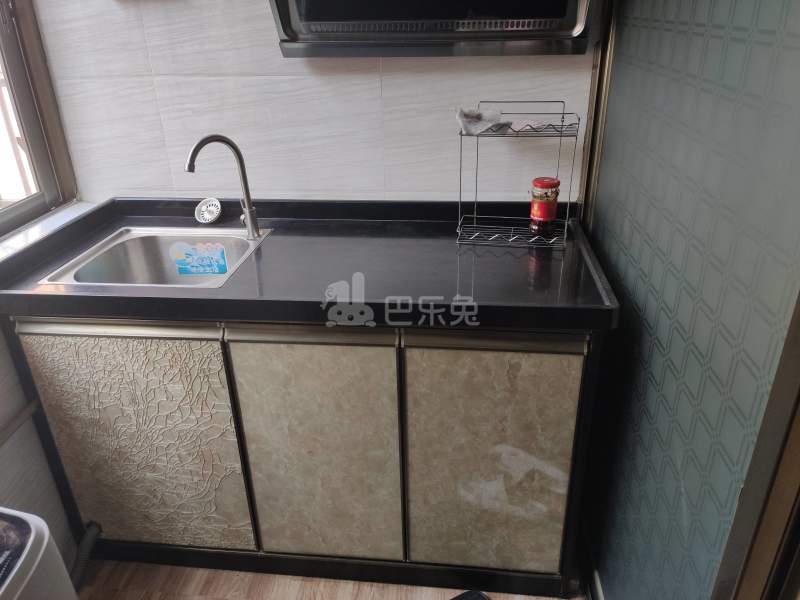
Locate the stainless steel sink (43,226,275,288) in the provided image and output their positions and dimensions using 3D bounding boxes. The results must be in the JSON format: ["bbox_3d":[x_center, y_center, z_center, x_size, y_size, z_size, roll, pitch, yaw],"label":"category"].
[{"bbox_3d":[-0.567,-0.033,1.502,0.430,0.180,0.380,1,26,6],"label":"stainless steel sink"}]

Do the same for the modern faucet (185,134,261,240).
[{"bbox_3d":[-0.434,-0.266,1.465,0.165,0.272,0.055,-23,33,-38],"label":"modern faucet"}]

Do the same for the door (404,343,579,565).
[{"bbox_3d":[0.201,0.379,1.362,0.364,0.617,0.020,1,26,6],"label":"door"}]

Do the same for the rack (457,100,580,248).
[{"bbox_3d":[0.280,-0.302,1.439,0.265,0.322,0.135,3,26,10],"label":"rack"}]

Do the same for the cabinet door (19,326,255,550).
[{"bbox_3d":[-0.606,0.356,1.450,0.463,0.619,0.020,1,26,6],"label":"cabinet door"}]

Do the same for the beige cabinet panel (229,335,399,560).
[{"bbox_3d":[-0.178,0.350,1.395,0.363,0.657,0.020,1,26,6],"label":"beige cabinet panel"}]

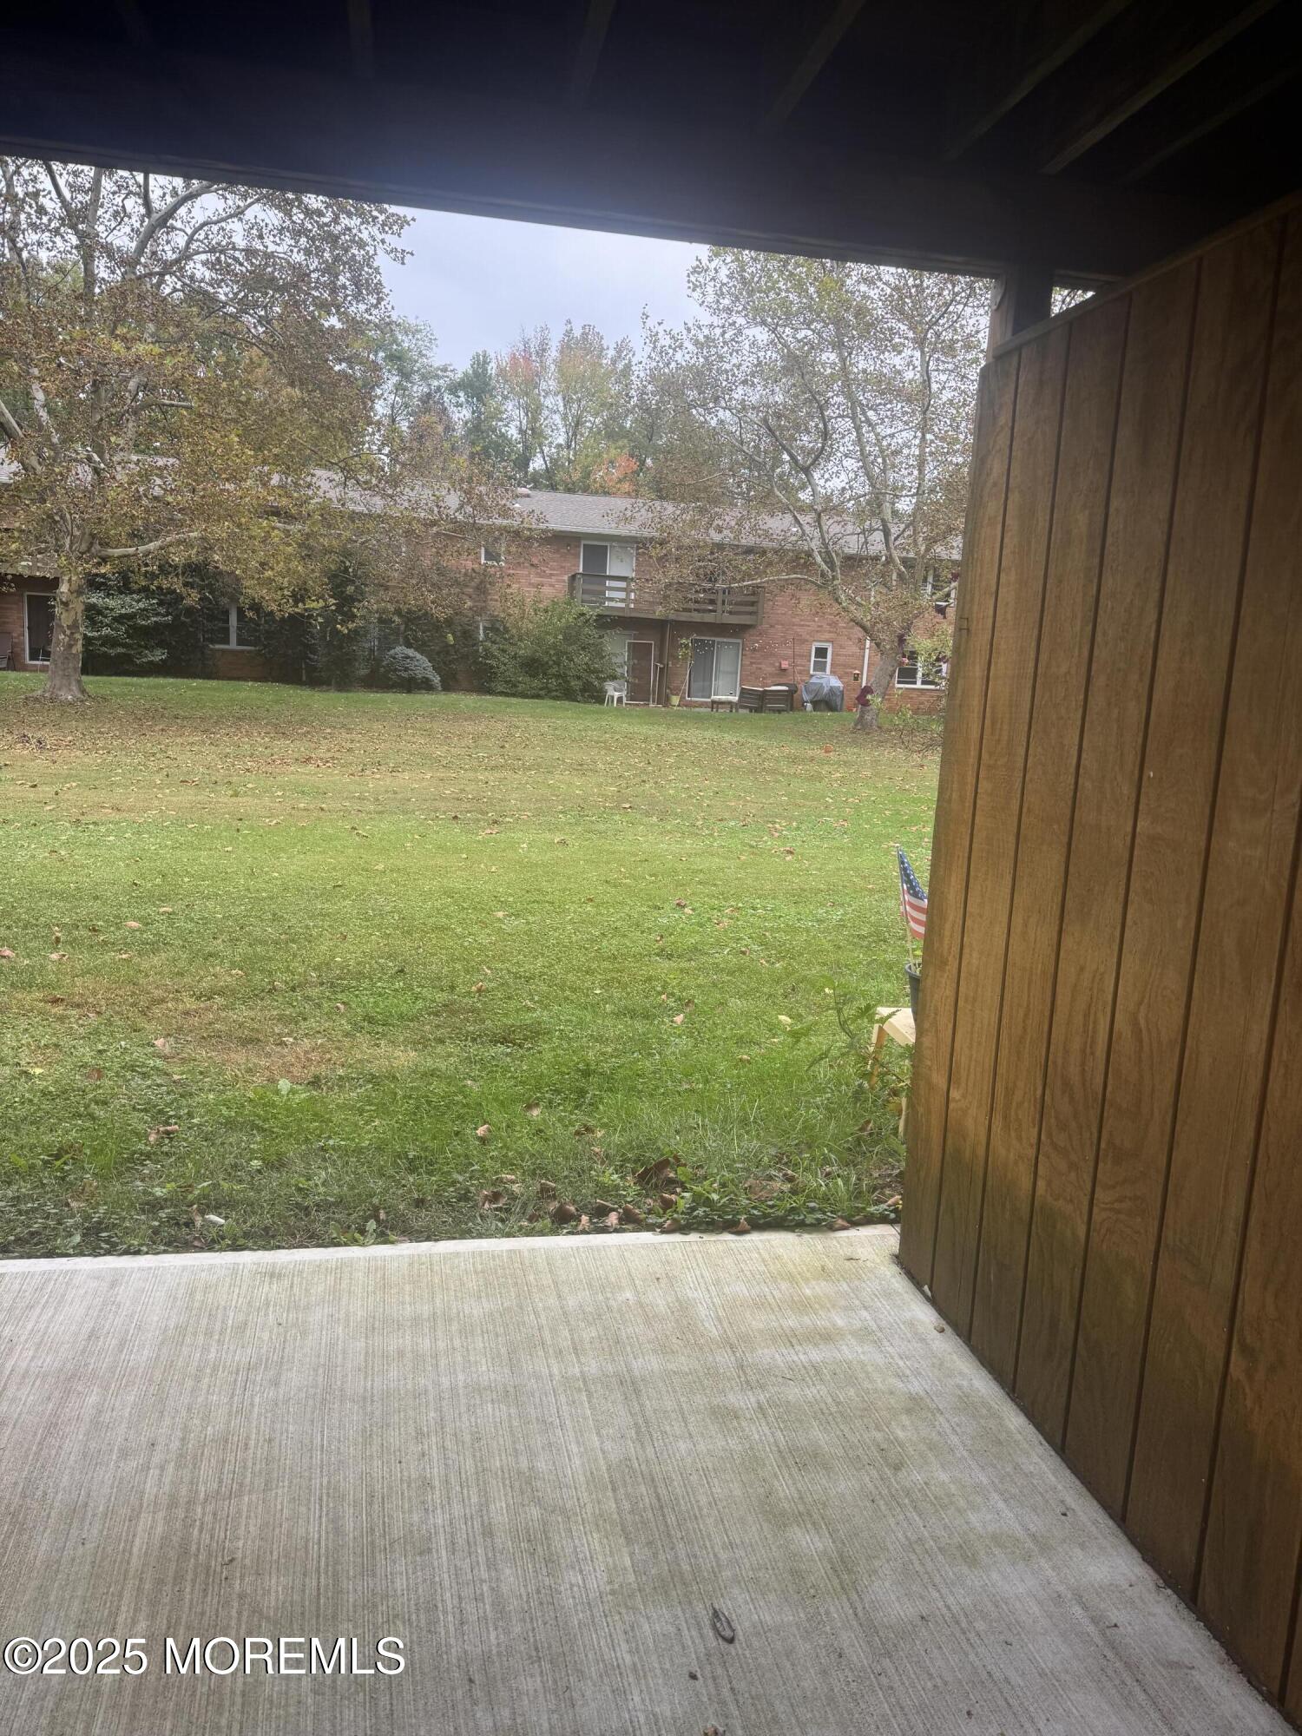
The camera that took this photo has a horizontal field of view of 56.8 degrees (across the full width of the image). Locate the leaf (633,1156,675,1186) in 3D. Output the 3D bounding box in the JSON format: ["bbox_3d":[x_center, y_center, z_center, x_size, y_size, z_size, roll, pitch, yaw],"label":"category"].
[{"bbox_3d":[0.010,0.909,3.600,0.118,0.060,0.080,3,9,0],"label":"leaf"}]

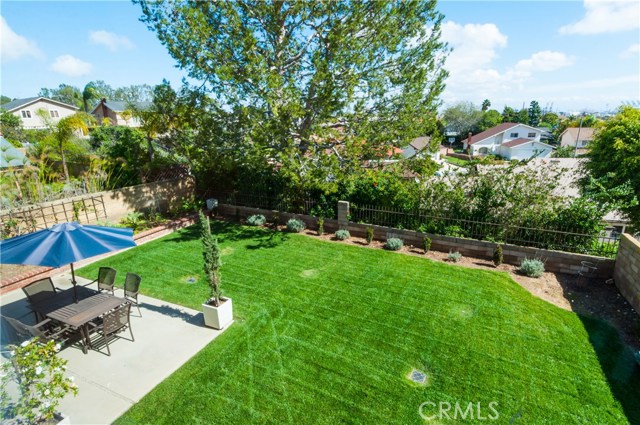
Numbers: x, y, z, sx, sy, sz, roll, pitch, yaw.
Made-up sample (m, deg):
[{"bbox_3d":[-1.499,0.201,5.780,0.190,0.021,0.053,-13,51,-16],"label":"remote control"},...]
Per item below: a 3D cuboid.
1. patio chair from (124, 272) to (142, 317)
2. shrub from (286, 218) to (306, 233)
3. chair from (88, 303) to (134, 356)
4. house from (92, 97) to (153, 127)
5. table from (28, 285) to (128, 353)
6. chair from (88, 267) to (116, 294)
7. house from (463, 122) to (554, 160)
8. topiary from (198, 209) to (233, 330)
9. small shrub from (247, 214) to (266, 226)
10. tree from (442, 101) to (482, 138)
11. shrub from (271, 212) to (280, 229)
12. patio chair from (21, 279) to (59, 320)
[{"bbox_3d":[-4.518,2.086,7.560,0.580,0.960,0.660,8,20,24],"label":"patio chair"},{"bbox_3d":[-0.943,0.522,12.825,0.800,0.540,0.780,0,18,0],"label":"shrub"},{"bbox_3d":[-4.324,2.398,6.617,0.660,0.960,0.580,8,20,24],"label":"chair"},{"bbox_3d":[-32.630,-17.357,56.524,8.000,4.890,11.000,9,20,27],"label":"house"},{"bbox_3d":[-5.197,2.384,7.031,1.680,0.720,1.020,8,20,24],"label":"table"},{"bbox_3d":[-5.314,2.000,7.823,0.580,0.960,0.660,8,20,24],"label":"chair"},{"bbox_3d":[38.759,-15.006,66.339,14.300,6.840,11.000,1,18,4],"label":"house"},{"bbox_3d":[-2.366,1.288,7.000,0.460,2.720,0.460,8,20,24],"label":"topiary"},{"bbox_3d":[-2.678,0.337,13.480,0.820,0.450,0.780,0,18,0],"label":"small shrub"},{"bbox_3d":[34.778,-20.991,78.396,9.800,12.080,9.800,0,18,0],"label":"tree"},{"bbox_3d":[-1.832,0.329,13.160,0.380,0.680,0.380,0,18,0],"label":"shrub"},{"bbox_3d":[-6.186,2.163,7.339,0.660,0.960,0.580,8,20,24],"label":"patio chair"}]

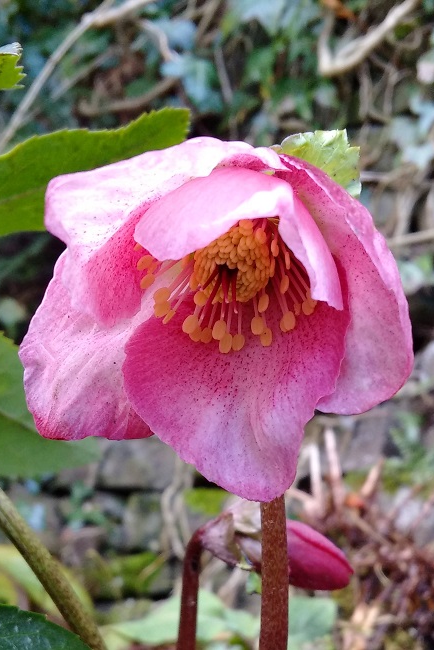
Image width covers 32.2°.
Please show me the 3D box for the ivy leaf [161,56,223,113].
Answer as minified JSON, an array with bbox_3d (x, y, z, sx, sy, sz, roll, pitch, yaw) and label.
[{"bbox_3d":[-0.027,-0.256,0.800,0.064,0.060,0.023,0,-21,0],"label":"ivy leaf"}]

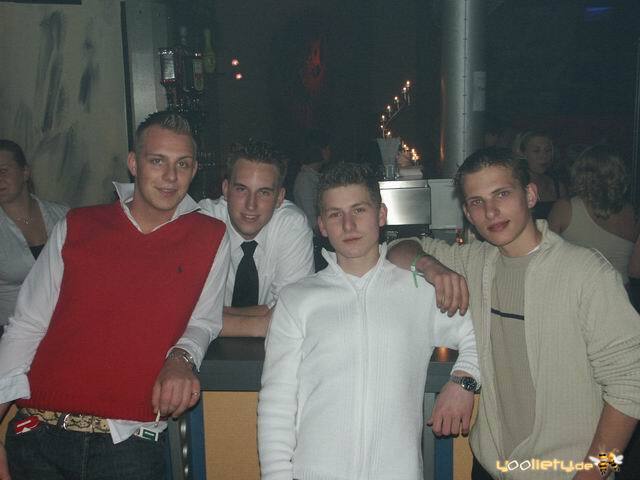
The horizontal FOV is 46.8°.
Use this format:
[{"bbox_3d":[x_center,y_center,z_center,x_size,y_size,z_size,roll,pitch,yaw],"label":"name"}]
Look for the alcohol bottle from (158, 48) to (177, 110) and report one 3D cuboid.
[{"bbox_3d":[-0.795,-0.852,3.900,0.082,0.310,0.082,-3,8,-17],"label":"alcohol bottle"}]

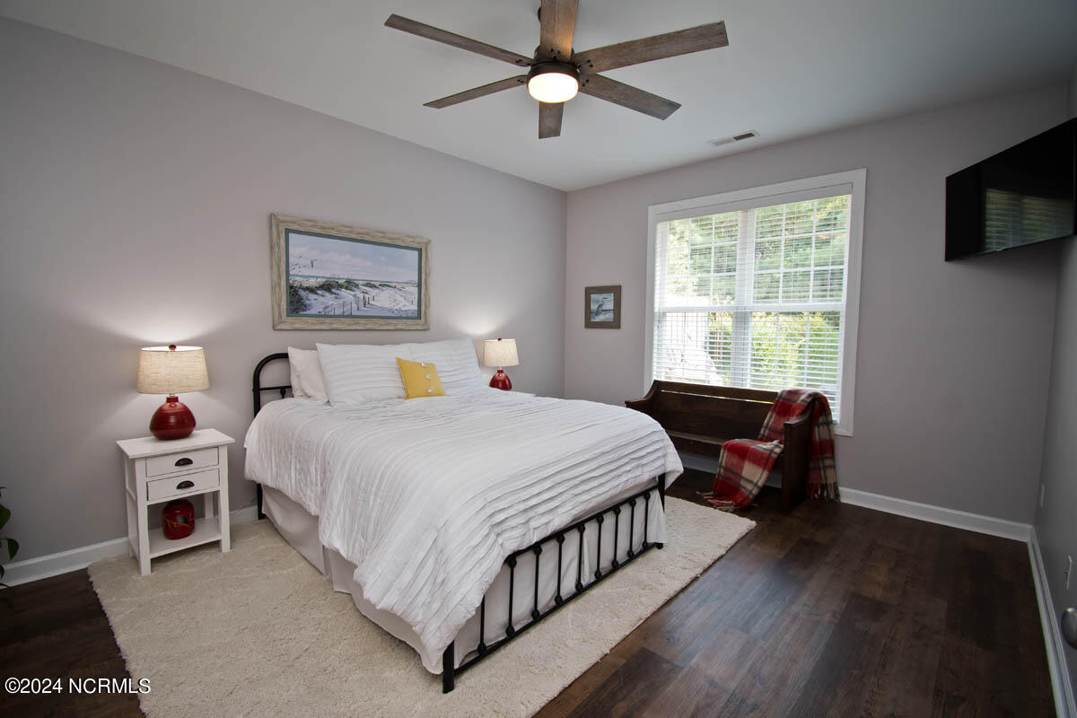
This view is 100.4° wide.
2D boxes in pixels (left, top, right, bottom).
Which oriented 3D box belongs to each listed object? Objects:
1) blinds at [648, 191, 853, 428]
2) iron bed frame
[{"bbox_3d":[1.651,-0.425,3.703,1.479,1.713,0.070,4,6,40],"label":"blinds"},{"bbox_3d":[-0.554,0.520,2.805,2.120,1.110,1.550,5,6,45],"label":"iron bed frame"}]

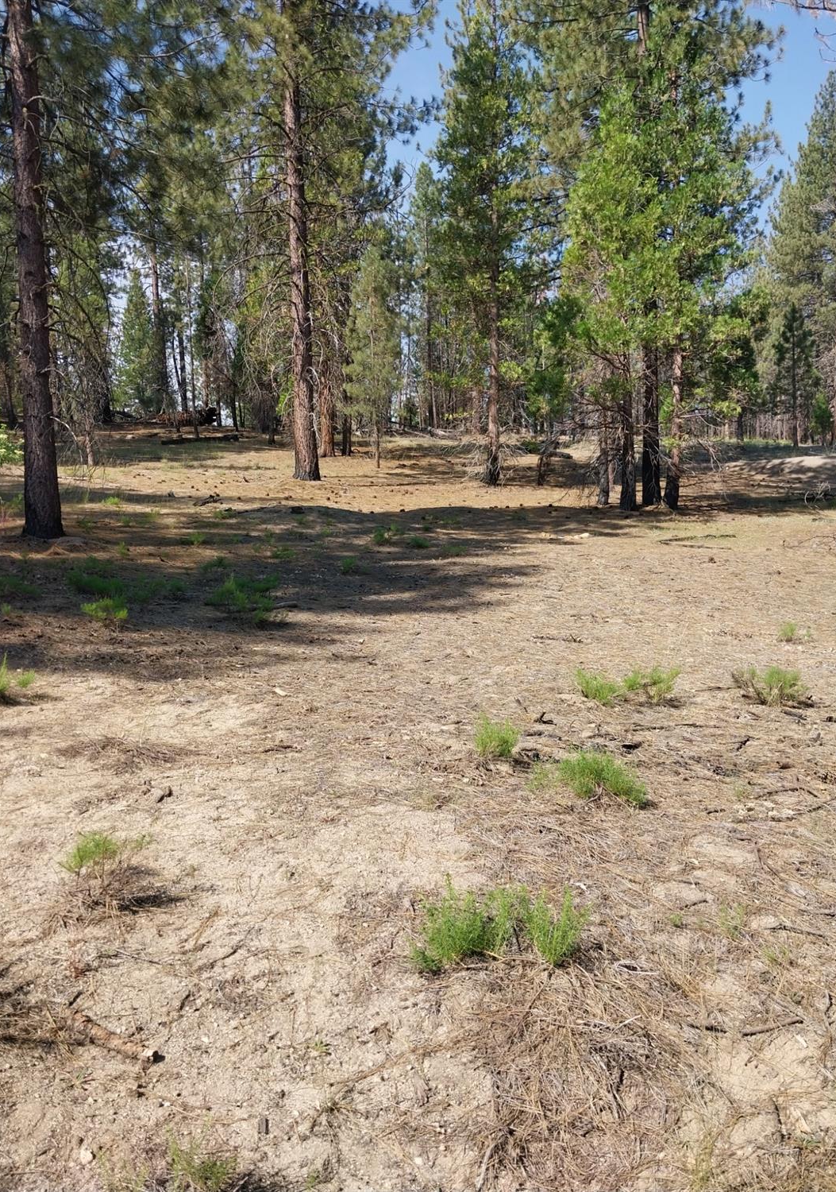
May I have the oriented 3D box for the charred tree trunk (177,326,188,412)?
[{"bbox_3d":[-9.474,-9.137,36.000,0.380,3.500,0.360,-3,9,-14],"label":"charred tree trunk"}]

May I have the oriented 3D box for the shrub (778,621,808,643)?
[{"bbox_3d":[2.847,0.276,6.800,0.220,0.140,0.200,3,9,23],"label":"shrub"}]

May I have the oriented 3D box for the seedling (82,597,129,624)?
[{"bbox_3d":[-2.625,0.121,7.500,0.380,0.190,0.330,-4,9,-19],"label":"seedling"}]

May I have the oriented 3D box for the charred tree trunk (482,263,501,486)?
[{"bbox_3d":[1.717,-5.197,21.134,0.400,5.104,0.400,-1,8,0],"label":"charred tree trunk"}]

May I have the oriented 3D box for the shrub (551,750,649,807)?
[{"bbox_3d":[0.801,0.797,3.900,0.400,0.190,0.340,1,9,12],"label":"shrub"}]

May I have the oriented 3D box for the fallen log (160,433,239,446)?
[{"bbox_3d":[-9.269,-6.640,38.000,3.450,0.340,0.380,-4,9,-19],"label":"fallen log"}]

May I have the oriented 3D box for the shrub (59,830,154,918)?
[{"bbox_3d":[-1.047,0.931,3.000,0.310,0.210,0.280,-4,9,-20],"label":"shrub"}]

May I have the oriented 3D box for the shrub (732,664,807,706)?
[{"bbox_3d":[2.123,0.539,5.400,0.430,0.210,0.330,-1,8,0],"label":"shrub"}]

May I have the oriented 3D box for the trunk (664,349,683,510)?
[{"bbox_3d":[4.631,-3.029,16.192,0.320,2.900,0.320,-1,8,0],"label":"trunk"}]

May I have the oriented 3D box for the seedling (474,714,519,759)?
[{"bbox_3d":[0.396,0.704,4.500,0.220,0.190,0.190,-1,8,0],"label":"seedling"}]

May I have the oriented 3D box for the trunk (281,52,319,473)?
[{"bbox_3d":[-2.962,-7.863,21.786,0.680,9.958,0.680,-1,8,0],"label":"trunk"}]

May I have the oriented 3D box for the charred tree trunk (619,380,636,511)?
[{"bbox_3d":[4.096,-2.940,17.500,0.340,2.650,0.340,1,9,13],"label":"charred tree trunk"}]

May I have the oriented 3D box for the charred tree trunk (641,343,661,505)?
[{"bbox_3d":[4.394,-3.211,16.787,0.360,2.970,0.360,-1,8,0],"label":"charred tree trunk"}]

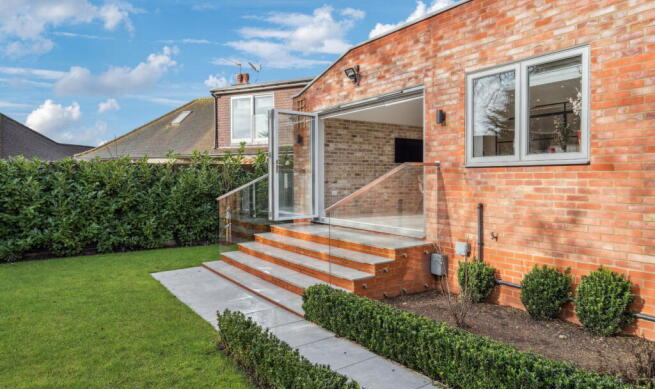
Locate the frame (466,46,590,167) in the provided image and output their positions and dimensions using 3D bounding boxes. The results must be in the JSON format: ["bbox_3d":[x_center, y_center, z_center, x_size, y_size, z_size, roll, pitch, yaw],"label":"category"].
[{"bbox_3d":[2.209,-0.906,4.577,0.100,1.200,1.410,-2,3,-36],"label":"frame"}]

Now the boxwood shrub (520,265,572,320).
[{"bbox_3d":[2.272,1.036,4.170,0.480,0.570,0.480,-2,3,-36],"label":"boxwood shrub"}]

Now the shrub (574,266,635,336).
[{"bbox_3d":[2.590,1.016,3.733,0.480,0.630,0.480,-2,3,-36],"label":"shrub"}]

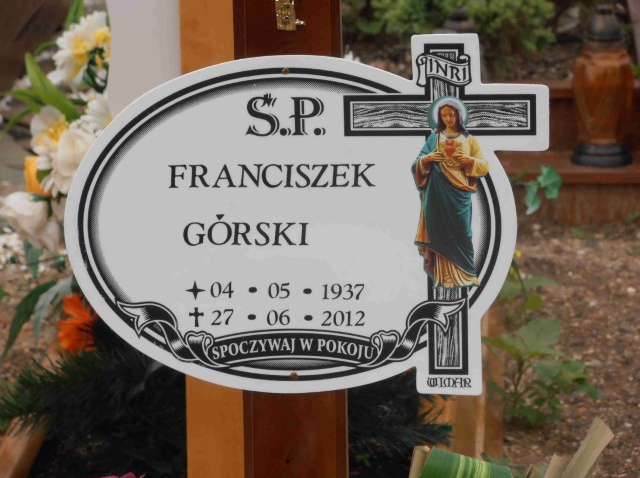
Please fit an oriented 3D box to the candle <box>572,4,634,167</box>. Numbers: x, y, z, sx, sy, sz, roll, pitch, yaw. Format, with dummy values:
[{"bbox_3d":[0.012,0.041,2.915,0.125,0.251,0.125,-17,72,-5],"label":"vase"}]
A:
[{"bbox_3d":[0.508,-0.279,6.570,0.110,0.285,0.110,0,13,0],"label":"candle"}]

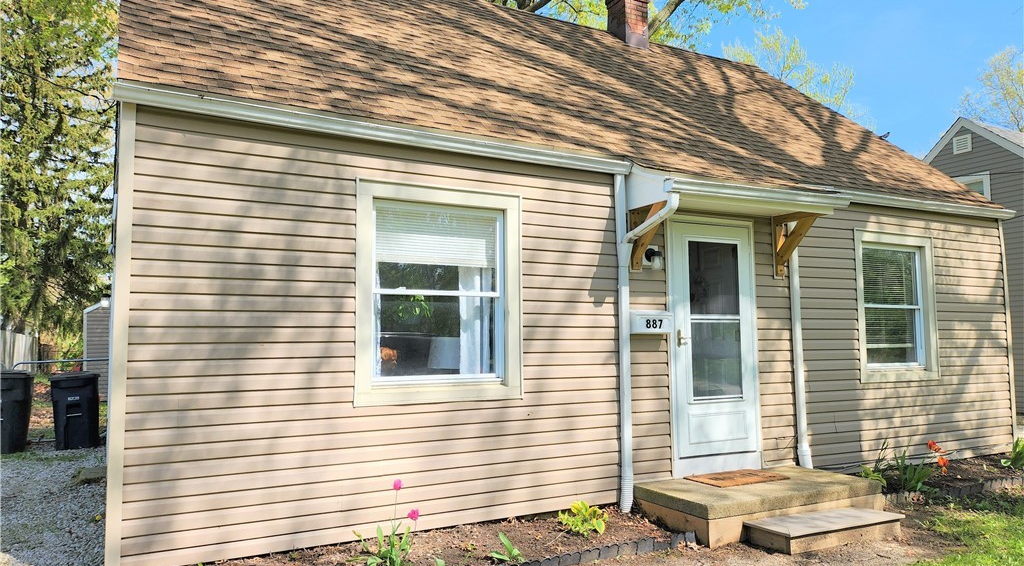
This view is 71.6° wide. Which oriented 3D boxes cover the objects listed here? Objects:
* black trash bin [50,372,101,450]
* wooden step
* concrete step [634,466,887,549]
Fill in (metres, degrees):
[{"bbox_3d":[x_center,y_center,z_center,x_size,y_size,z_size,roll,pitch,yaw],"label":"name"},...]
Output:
[{"bbox_3d":[-6.288,1.822,10.228,0.610,1.050,0.750,2,-5,-29],"label":"black trash bin"},{"bbox_3d":[2.265,1.774,5.134,1.170,0.128,0.415,2,-5,-29],"label":"wooden step"},{"bbox_3d":[1.960,1.758,5.740,1.875,0.264,0.945,2,-5,-29],"label":"concrete step"}]

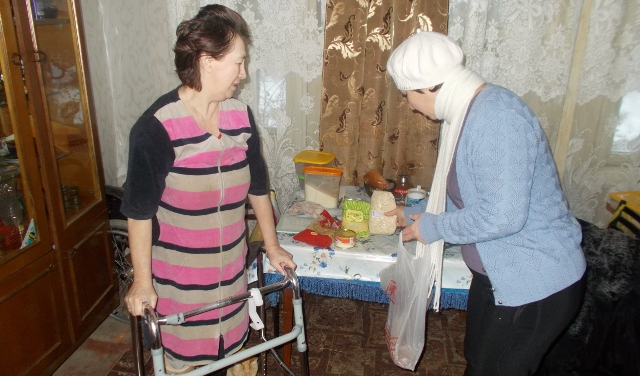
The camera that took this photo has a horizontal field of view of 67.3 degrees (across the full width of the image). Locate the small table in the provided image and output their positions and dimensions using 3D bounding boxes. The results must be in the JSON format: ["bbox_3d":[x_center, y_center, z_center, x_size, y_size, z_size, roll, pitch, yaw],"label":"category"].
[{"bbox_3d":[0.344,0.485,2.405,1.040,0.730,0.860,3,18,8],"label":"small table"}]

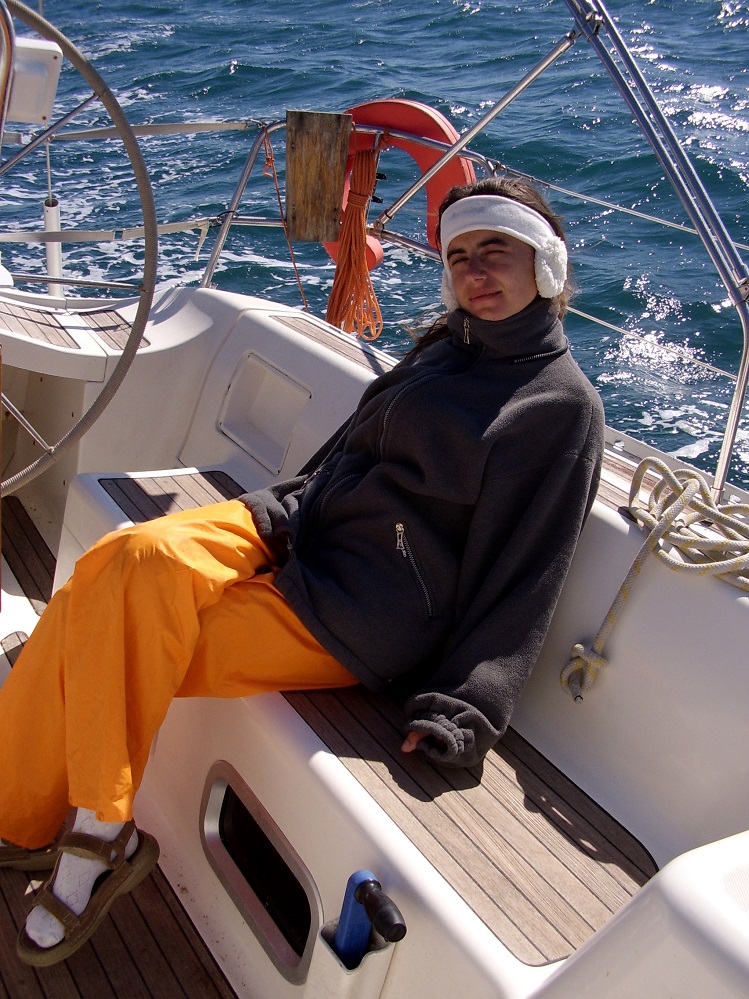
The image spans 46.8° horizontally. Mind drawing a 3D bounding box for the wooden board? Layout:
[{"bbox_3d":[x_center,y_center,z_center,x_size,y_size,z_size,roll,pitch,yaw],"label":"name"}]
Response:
[{"bbox_3d":[-0.183,-1.034,2.780,0.205,0.420,0.035,1,30,-4],"label":"wooden board"}]

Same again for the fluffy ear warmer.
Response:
[{"bbox_3d":[0.215,-0.414,1.440,0.180,0.135,0.190,-9,7,32],"label":"fluffy ear warmer"}]

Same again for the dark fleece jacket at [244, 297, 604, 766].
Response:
[{"bbox_3d":[0.116,-0.016,1.435,0.514,0.709,0.424,28,1,38],"label":"dark fleece jacket"}]

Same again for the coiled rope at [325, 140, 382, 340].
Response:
[{"bbox_3d":[-0.069,-0.807,2.720,0.170,0.580,0.120,4,33,-2],"label":"coiled rope"}]

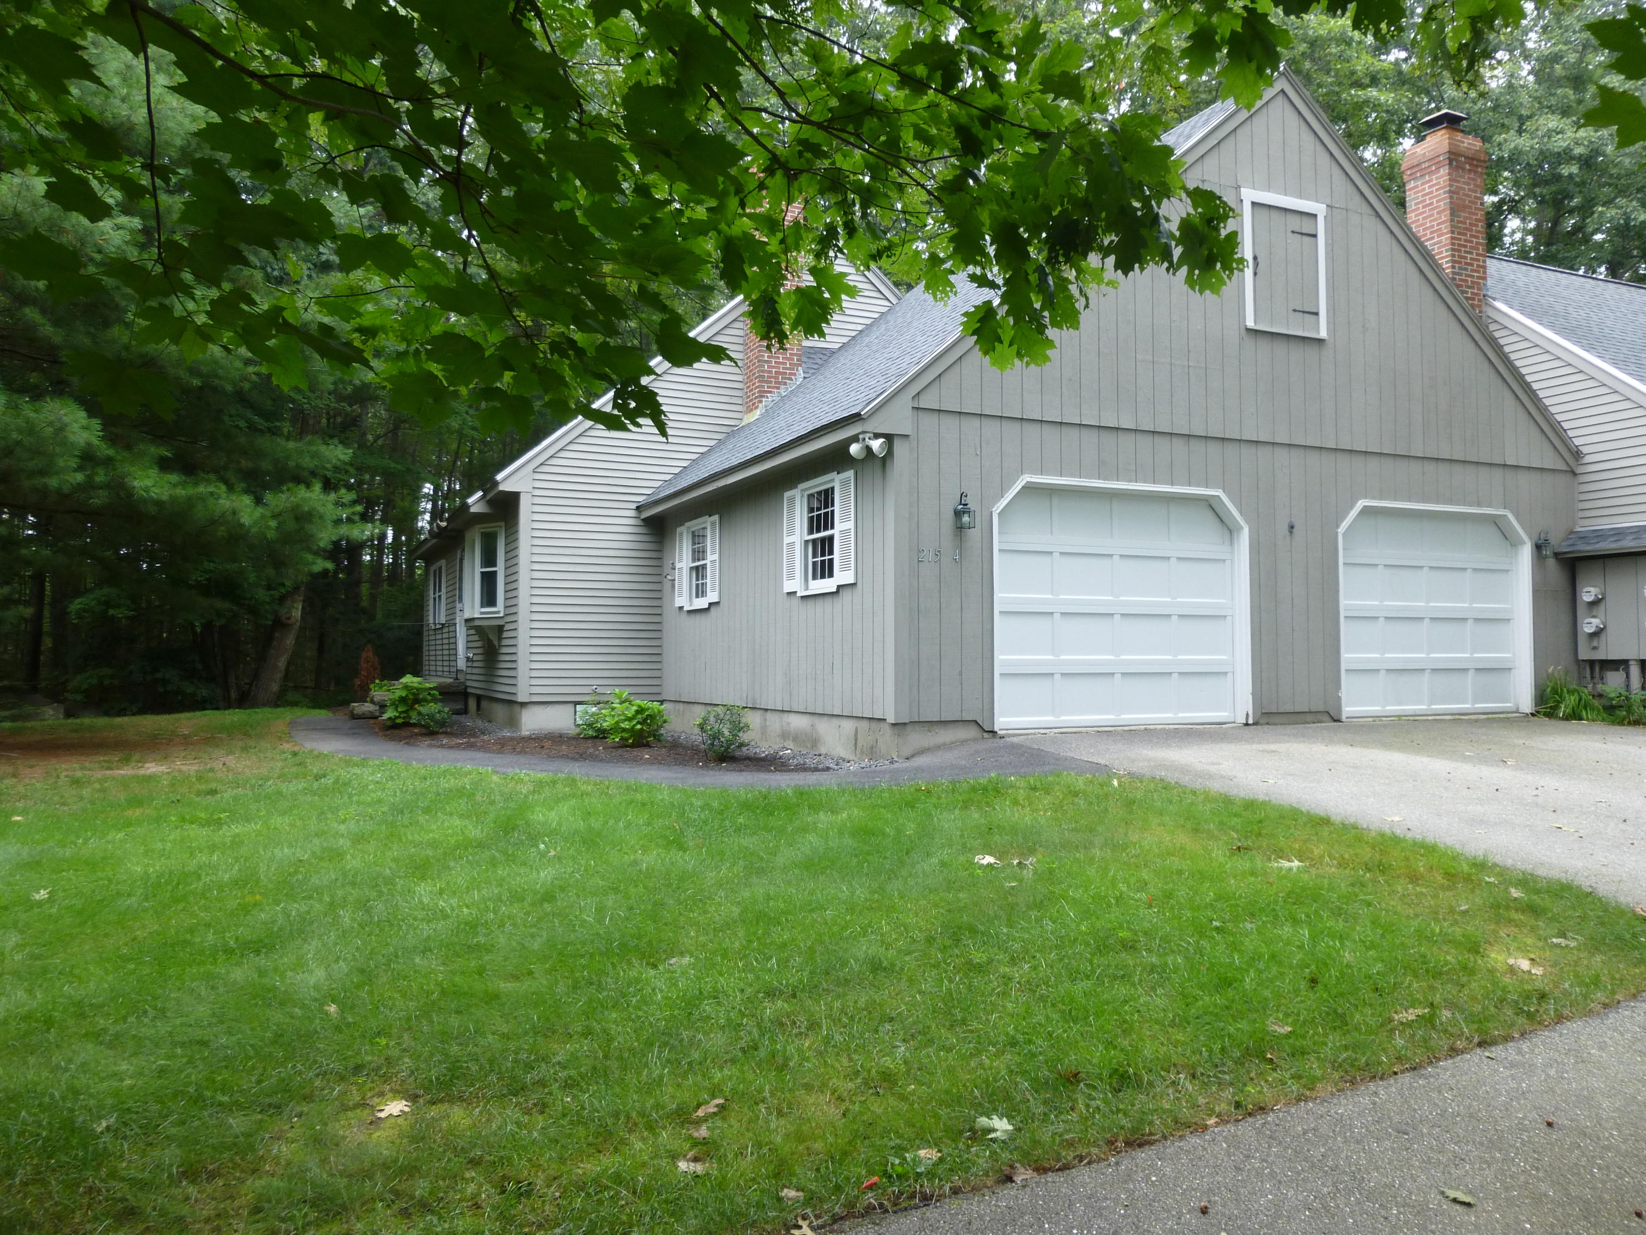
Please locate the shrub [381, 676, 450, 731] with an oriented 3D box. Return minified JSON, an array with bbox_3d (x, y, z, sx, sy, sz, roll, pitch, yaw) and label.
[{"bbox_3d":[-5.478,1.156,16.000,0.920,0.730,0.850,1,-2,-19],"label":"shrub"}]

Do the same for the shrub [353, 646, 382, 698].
[{"bbox_3d":[-8.222,1.007,21.500,0.480,1.050,0.480,1,-2,-21],"label":"shrub"}]

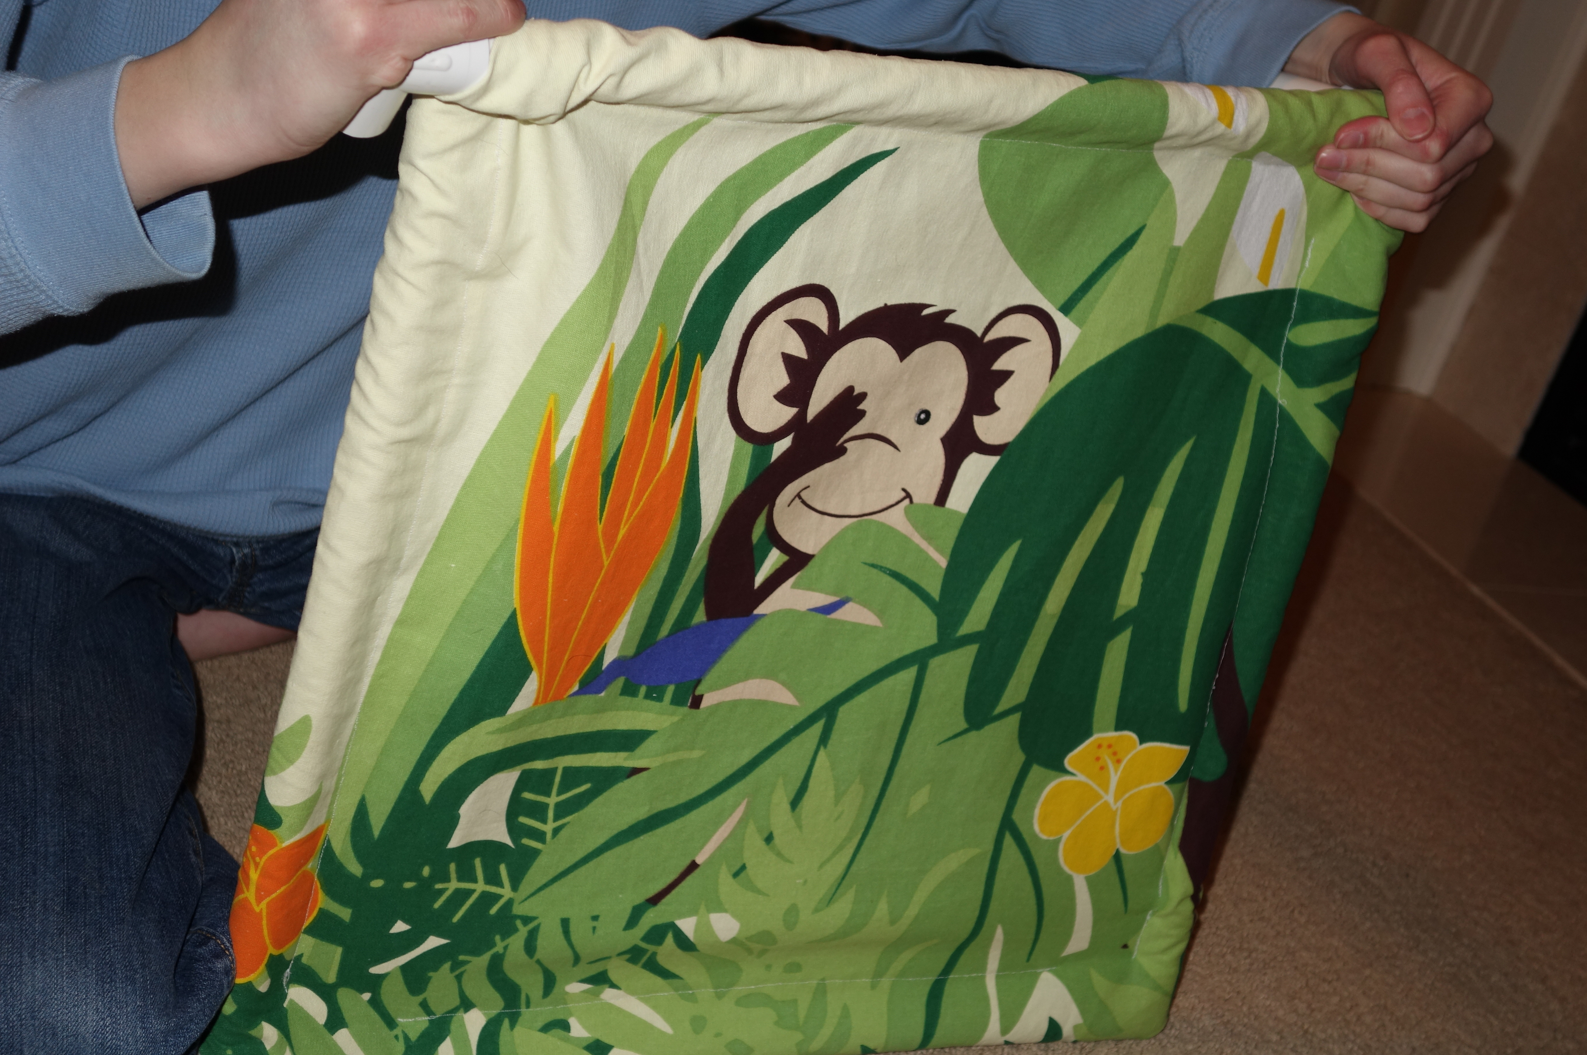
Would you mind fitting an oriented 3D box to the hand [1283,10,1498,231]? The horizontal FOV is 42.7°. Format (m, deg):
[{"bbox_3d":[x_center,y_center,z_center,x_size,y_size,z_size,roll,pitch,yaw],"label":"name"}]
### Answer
[{"bbox_3d":[0.303,-0.206,1.030,0.103,0.085,0.078,32,15,7],"label":"hand"}]

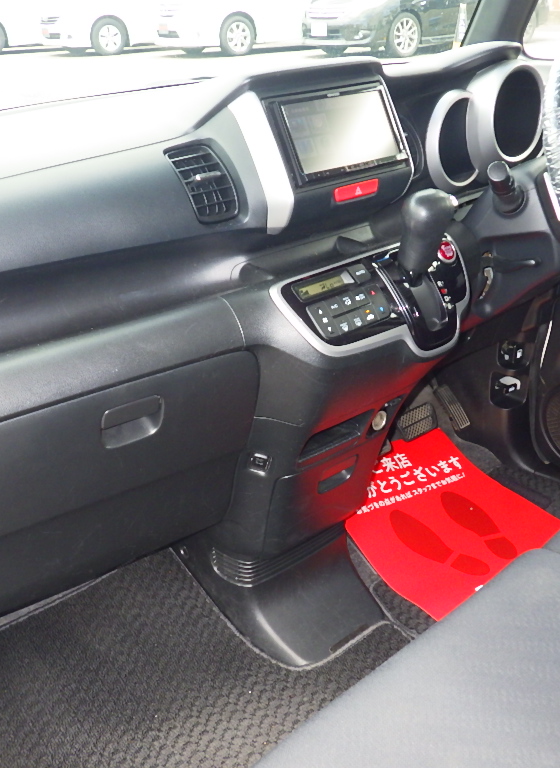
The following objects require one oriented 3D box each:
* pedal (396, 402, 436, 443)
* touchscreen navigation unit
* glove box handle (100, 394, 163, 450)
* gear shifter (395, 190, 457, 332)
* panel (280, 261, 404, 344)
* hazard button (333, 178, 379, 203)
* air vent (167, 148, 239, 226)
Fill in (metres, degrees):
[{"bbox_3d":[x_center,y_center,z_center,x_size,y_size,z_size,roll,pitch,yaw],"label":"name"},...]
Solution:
[{"bbox_3d":[0.243,0.068,1.470,0.085,0.054,0.025,-20,-4,-32],"label":"pedal"},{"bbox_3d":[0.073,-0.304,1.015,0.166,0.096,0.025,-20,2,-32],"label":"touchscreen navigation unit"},{"bbox_3d":[-0.159,0.041,0.895,0.075,0.046,0.025,-20,47,-32],"label":"glove box handle"},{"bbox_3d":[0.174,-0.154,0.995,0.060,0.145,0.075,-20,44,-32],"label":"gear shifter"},{"bbox_3d":[0.073,-0.094,0.971,0.142,0.025,0.088,-20,77,-32],"label":"panel"},{"bbox_3d":[0.089,-0.231,0.995,0.064,0.018,0.014,-20,2,-32],"label":"hazard button"},{"bbox_3d":[-0.090,-0.229,0.955,0.066,0.085,0.030,-20,-2,-32],"label":"air vent"}]

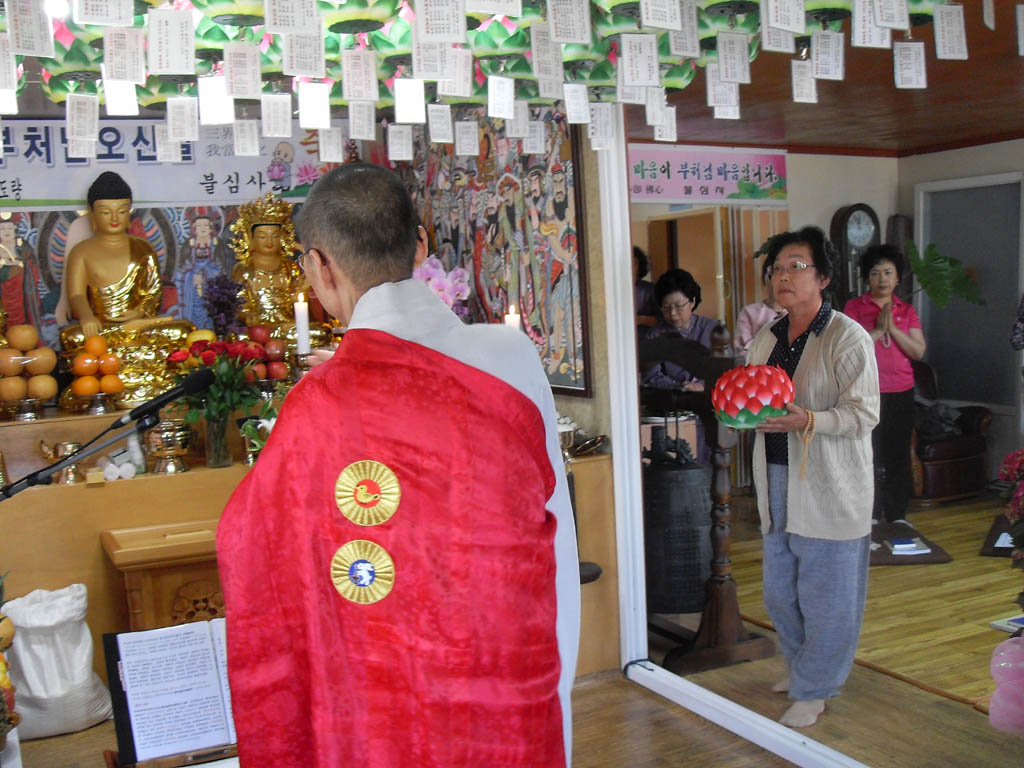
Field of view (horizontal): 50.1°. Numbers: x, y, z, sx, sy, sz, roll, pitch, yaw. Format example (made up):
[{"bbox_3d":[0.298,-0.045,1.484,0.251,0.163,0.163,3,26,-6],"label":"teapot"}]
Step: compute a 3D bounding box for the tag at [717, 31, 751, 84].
[{"bbox_3d":[0.578,-0.849,2.849,0.091,0.126,0.006,-5,5,-27],"label":"tag"}]

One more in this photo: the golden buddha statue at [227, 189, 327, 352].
[{"bbox_3d":[-1.048,-0.503,4.891,0.420,0.700,0.330,-5,5,-27],"label":"golden buddha statue"}]

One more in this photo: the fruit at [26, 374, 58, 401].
[{"bbox_3d":[-1.758,0.011,4.106,0.117,0.100,0.117,-5,5,-27],"label":"fruit"}]

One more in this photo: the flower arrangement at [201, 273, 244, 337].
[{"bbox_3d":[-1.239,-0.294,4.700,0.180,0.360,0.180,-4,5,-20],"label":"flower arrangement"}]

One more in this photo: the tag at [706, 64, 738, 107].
[{"bbox_3d":[0.560,-0.795,2.908,0.081,0.116,0.004,-2,0,-3],"label":"tag"}]

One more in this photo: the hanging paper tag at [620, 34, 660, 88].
[{"bbox_3d":[0.290,-0.728,2.464,0.081,0.116,0.004,-3,1,-8],"label":"hanging paper tag"}]

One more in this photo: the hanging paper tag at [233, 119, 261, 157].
[{"bbox_3d":[-0.942,-0.873,3.882,0.091,0.126,0.006,-5,5,-27],"label":"hanging paper tag"}]

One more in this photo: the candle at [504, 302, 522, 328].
[{"bbox_3d":[0.007,-0.204,4.100,0.055,0.200,0.055,-2,5,0],"label":"candle"}]

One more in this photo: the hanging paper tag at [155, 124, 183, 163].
[{"bbox_3d":[-1.025,-0.718,3.270,0.074,0.108,0.004,-4,5,-20],"label":"hanging paper tag"}]

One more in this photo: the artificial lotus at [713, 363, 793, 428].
[{"bbox_3d":[0.727,0.039,3.300,0.252,0.190,0.252,0,5,27],"label":"artificial lotus"}]

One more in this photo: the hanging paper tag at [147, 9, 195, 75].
[{"bbox_3d":[-0.620,-0.623,1.995,0.081,0.116,0.004,-1,4,-2],"label":"hanging paper tag"}]

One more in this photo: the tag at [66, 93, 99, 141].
[{"bbox_3d":[-1.050,-0.653,2.680,0.074,0.108,0.004,-3,5,-13],"label":"tag"}]

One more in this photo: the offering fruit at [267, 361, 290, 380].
[{"bbox_3d":[-0.840,-0.049,3.930,0.080,0.071,0.080,-5,6,-27],"label":"offering fruit"}]

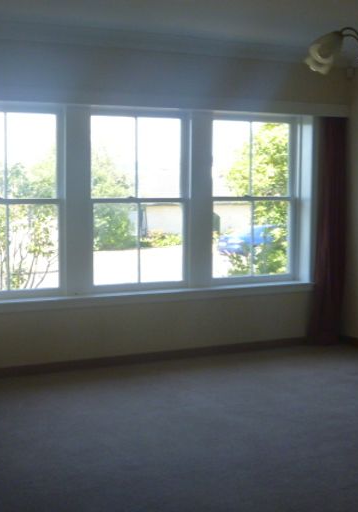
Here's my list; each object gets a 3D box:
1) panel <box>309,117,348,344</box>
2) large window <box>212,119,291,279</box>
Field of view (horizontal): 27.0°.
[{"bbox_3d":[1.447,-0.229,7.109,0.350,2.143,0.152,-3,6,-26],"label":"panel"},{"bbox_3d":[0.688,-0.527,6.993,0.867,1.464,0.061,-3,6,-26],"label":"large window"}]

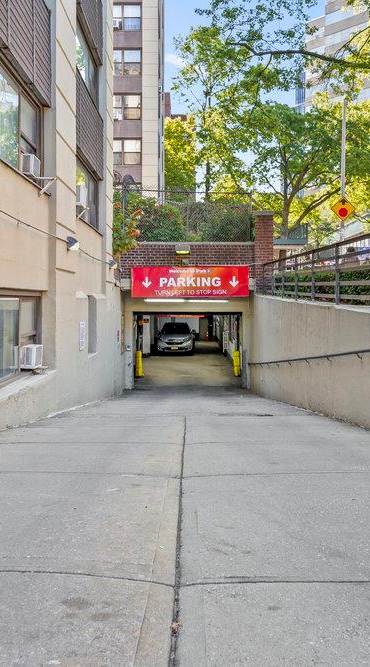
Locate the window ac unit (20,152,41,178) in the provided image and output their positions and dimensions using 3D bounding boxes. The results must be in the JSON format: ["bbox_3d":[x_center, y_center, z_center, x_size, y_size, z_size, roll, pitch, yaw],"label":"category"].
[{"bbox_3d":[-2.240,-2.300,9.250,0.370,0.280,0.420,0,2,0],"label":"window ac unit"}]

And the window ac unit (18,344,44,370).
[{"bbox_3d":[-2.200,0.320,9.200,0.380,0.290,0.430,0,2,0],"label":"window ac unit"}]

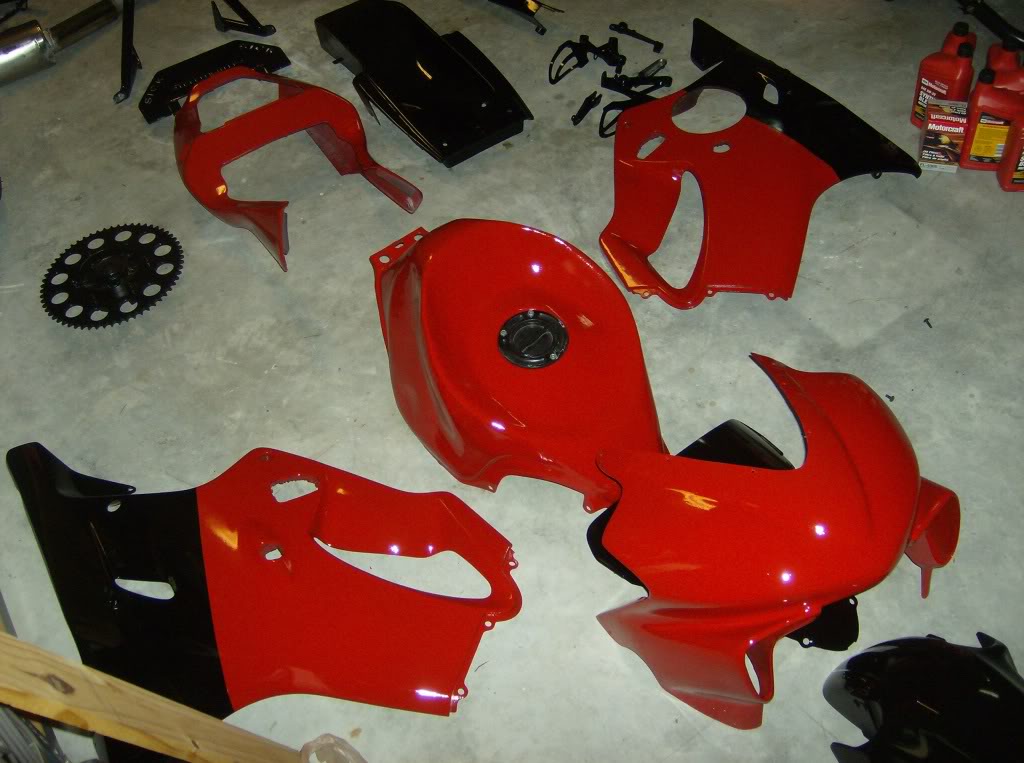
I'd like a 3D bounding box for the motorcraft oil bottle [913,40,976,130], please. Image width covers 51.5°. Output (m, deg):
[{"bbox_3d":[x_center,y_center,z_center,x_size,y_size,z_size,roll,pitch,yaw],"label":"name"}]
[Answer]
[{"bbox_3d":[0.923,-0.617,2.250,0.063,0.218,0.105,-39,56,-21],"label":"motorcraft oil bottle"}]

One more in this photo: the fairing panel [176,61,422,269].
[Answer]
[{"bbox_3d":[-0.517,-0.516,2.391,0.410,0.210,0.600,-27,52,-13],"label":"fairing panel"}]

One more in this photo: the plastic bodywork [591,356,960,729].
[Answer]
[{"bbox_3d":[0.387,0.198,1.626,0.560,0.280,0.450,-34,54,-19],"label":"plastic bodywork"}]

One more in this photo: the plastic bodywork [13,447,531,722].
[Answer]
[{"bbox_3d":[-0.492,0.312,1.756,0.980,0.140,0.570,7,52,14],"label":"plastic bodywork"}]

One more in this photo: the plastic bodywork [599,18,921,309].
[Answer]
[{"bbox_3d":[0.420,-0.490,2.274,0.700,0.140,0.810,-32,53,-17],"label":"plastic bodywork"}]

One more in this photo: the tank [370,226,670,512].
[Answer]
[{"bbox_3d":[-0.043,-0.097,1.938,0.420,0.270,0.740,-27,52,-13],"label":"tank"}]

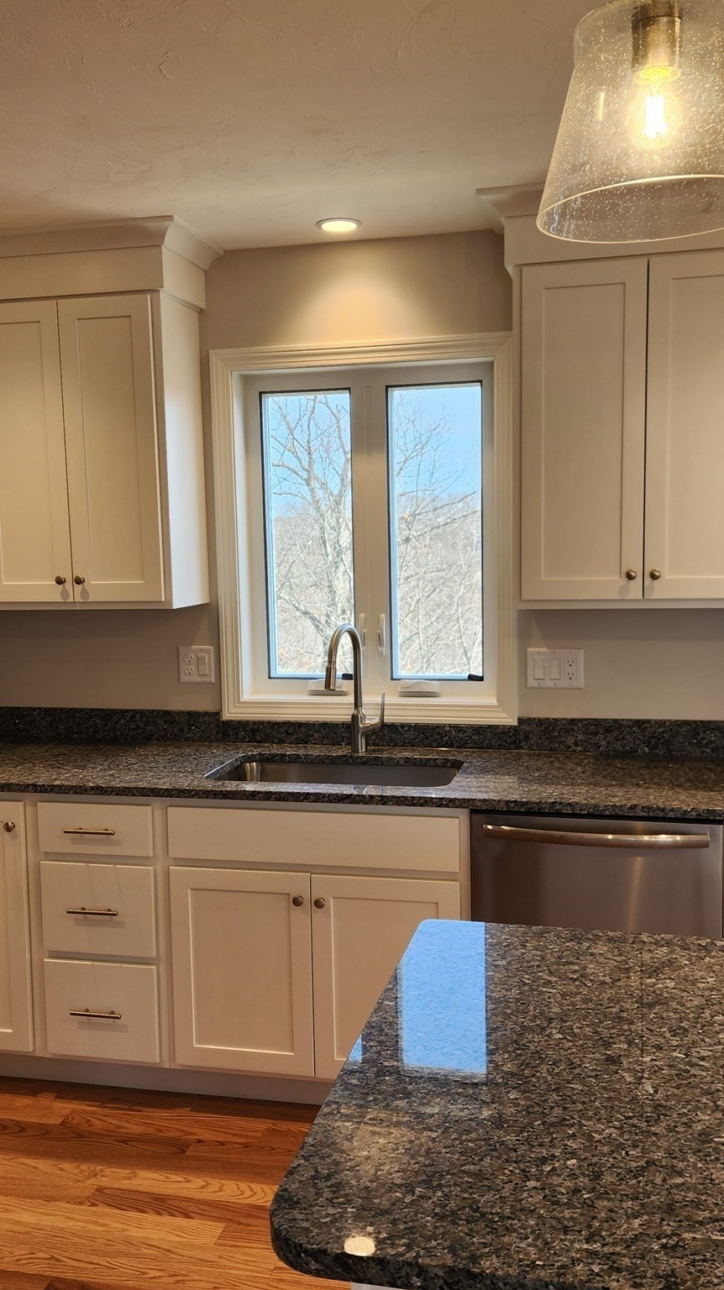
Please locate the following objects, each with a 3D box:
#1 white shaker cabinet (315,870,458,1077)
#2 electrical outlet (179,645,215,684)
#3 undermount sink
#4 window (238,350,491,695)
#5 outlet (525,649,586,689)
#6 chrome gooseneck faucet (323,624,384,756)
[{"bbox_3d":[0.124,0.840,3.213,0.390,0.552,0.550,0,7,13],"label":"white shaker cabinet"},{"bbox_3d":[-0.524,0.064,3.602,0.118,0.118,0.014,0,7,13],"label":"electrical outlet"},{"bbox_3d":[-0.063,0.478,3.219,0.699,0.221,0.392,0,6,13],"label":"undermount sink"},{"bbox_3d":[0.019,-0.332,3.502,0.789,1.013,0.088,0,7,13],"label":"window"},{"bbox_3d":[0.567,0.071,3.348,0.163,0.115,0.014,0,7,13],"label":"outlet"},{"bbox_3d":[-0.019,0.139,3.321,0.114,0.397,0.247,1,6,22],"label":"chrome gooseneck faucet"}]

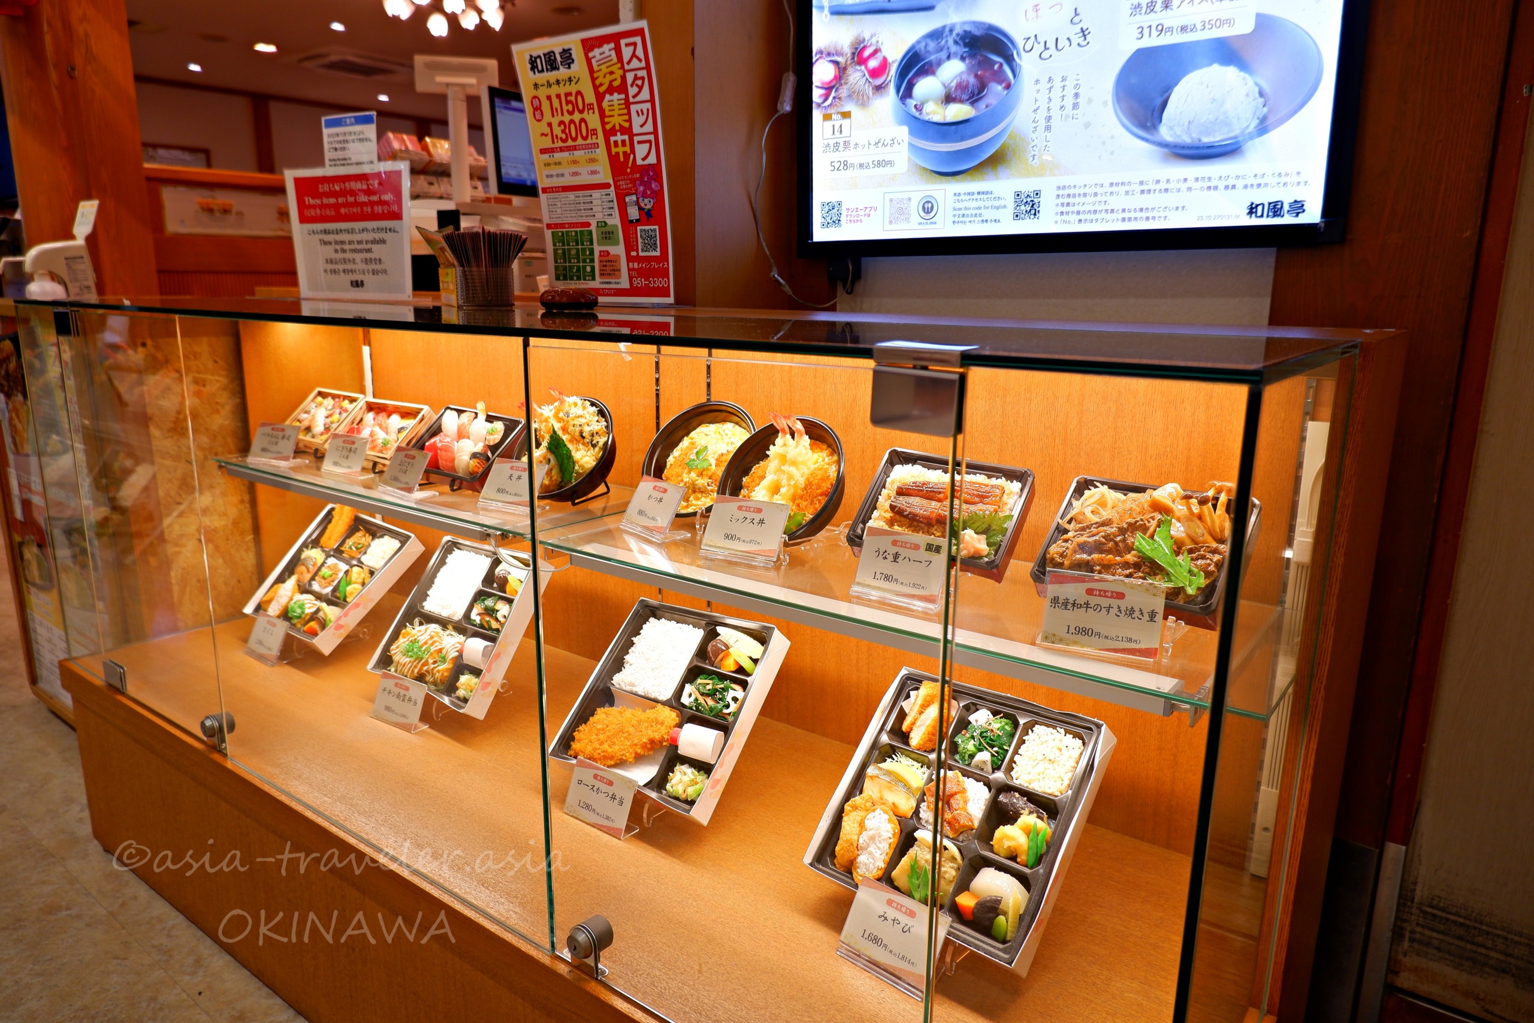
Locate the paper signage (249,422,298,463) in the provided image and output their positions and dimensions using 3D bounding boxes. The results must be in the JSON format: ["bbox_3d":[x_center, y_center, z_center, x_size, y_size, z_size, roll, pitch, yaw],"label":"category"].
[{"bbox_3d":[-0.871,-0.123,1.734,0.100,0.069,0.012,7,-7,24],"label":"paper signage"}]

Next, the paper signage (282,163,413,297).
[{"bbox_3d":[-0.692,-0.460,1.621,0.300,0.213,0.012,8,15,29],"label":"paper signage"}]

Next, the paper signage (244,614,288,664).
[{"bbox_3d":[-0.854,0.216,1.680,0.099,0.070,0.012,11,-11,37],"label":"paper signage"}]

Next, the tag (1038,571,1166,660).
[{"bbox_3d":[0.302,0.092,0.889,0.101,0.066,0.012,7,-13,26],"label":"tag"}]

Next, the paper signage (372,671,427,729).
[{"bbox_3d":[-0.539,0.277,1.437,0.099,0.066,0.012,9,-10,32],"label":"paper signage"}]

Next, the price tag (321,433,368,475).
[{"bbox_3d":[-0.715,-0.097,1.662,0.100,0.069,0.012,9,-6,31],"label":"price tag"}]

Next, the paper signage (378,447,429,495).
[{"bbox_3d":[-0.566,-0.066,1.541,0.099,0.067,0.012,11,-15,39],"label":"paper signage"}]

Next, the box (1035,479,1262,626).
[{"bbox_3d":[0.360,0.035,0.941,0.173,0.047,0.137,11,56,39],"label":"box"}]

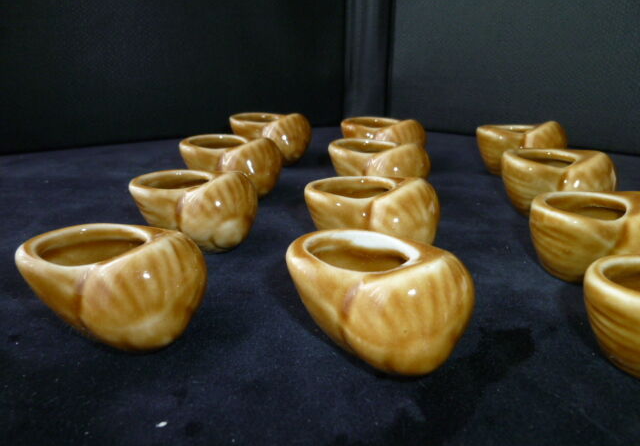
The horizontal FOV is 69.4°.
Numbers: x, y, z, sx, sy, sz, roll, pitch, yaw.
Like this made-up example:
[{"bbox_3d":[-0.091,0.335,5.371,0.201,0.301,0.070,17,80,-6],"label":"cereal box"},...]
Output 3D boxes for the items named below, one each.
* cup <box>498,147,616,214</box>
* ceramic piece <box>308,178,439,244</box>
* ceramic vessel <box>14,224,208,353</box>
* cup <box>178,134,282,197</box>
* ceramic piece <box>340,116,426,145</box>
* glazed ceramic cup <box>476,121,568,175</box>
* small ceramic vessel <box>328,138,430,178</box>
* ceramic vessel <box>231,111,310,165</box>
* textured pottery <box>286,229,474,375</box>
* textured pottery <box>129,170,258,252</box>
[{"bbox_3d":[0.126,-0.020,0.248,0.060,0.039,0.043,-5,24,-10],"label":"cup"},{"bbox_3d":[0.023,-0.002,0.207,0.060,0.039,0.043,-4,24,-8],"label":"ceramic piece"},{"bbox_3d":[-0.068,0.022,0.154,0.060,0.039,0.043,1,23,2],"label":"ceramic vessel"},{"bbox_3d":[-0.053,-0.034,0.283,0.060,0.039,0.043,-4,24,-9],"label":"cup"},{"bbox_3d":[0.046,-0.056,0.332,0.060,0.039,0.043,-1,24,-2],"label":"ceramic piece"},{"bbox_3d":[0.137,-0.050,0.316,0.060,0.039,0.043,-2,24,-4],"label":"glazed ceramic cup"},{"bbox_3d":[0.035,-0.030,0.273,0.060,0.039,0.043,-1,23,-2],"label":"small ceramic vessel"},{"bbox_3d":[-0.037,-0.063,0.349,0.060,0.039,0.043,-2,24,-4],"label":"ceramic vessel"},{"bbox_3d":[0.018,0.025,0.147,0.060,0.039,0.043,6,24,14],"label":"textured pottery"},{"bbox_3d":[-0.059,-0.006,0.217,0.060,0.039,0.043,1,24,4],"label":"textured pottery"}]

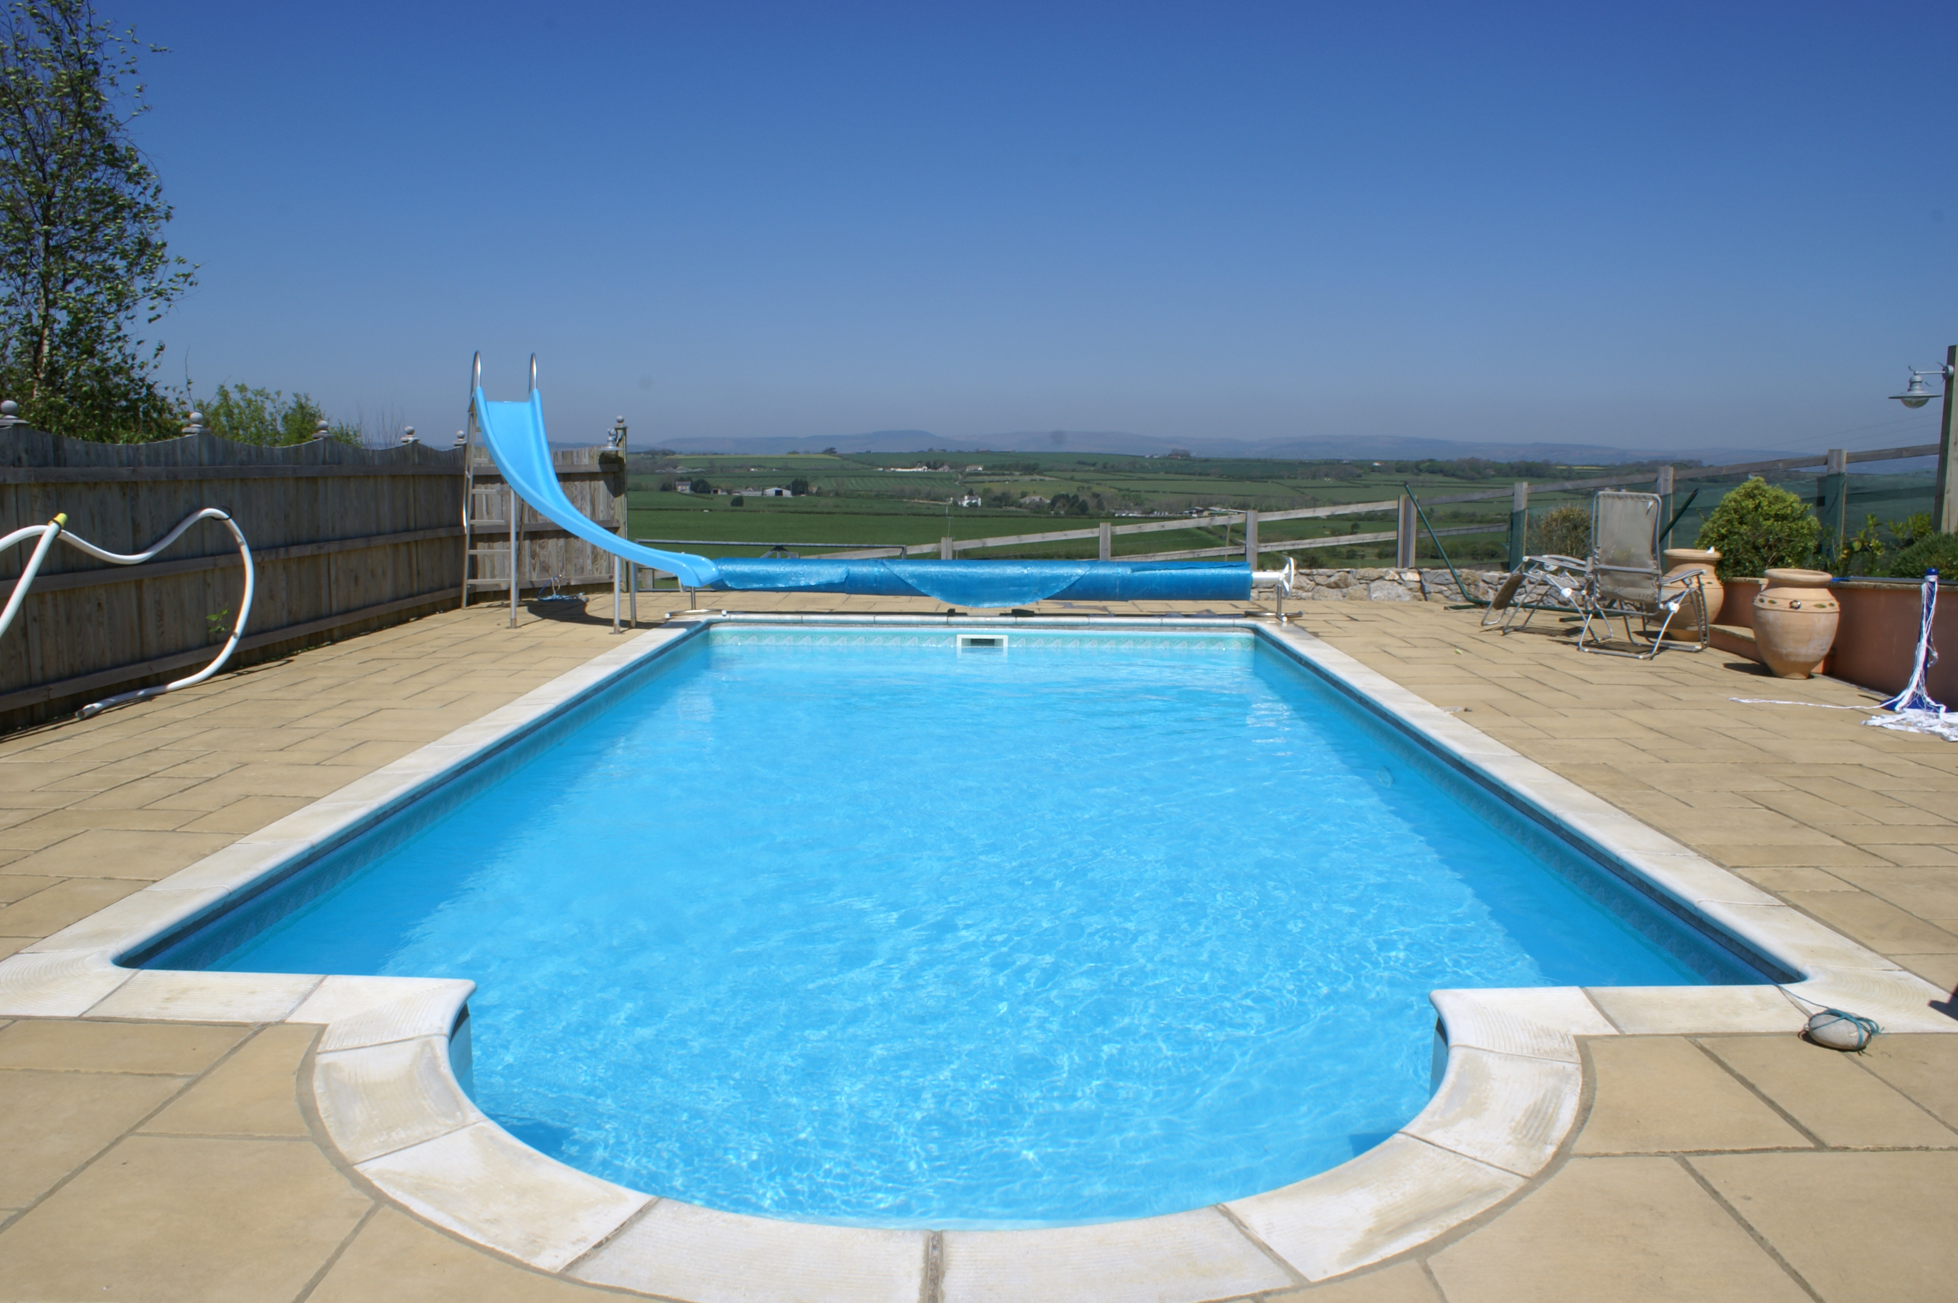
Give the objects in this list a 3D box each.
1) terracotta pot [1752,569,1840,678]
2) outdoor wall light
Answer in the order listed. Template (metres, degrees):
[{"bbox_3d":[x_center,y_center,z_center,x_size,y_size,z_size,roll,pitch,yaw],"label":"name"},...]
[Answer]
[{"bbox_3d":[5.254,-0.179,9.462,0.495,0.680,0.495,1,8,0],"label":"terracotta pot"},{"bbox_3d":[5.617,-1.572,8.750,0.360,0.250,0.265,1,8,0],"label":"outdoor wall light"}]

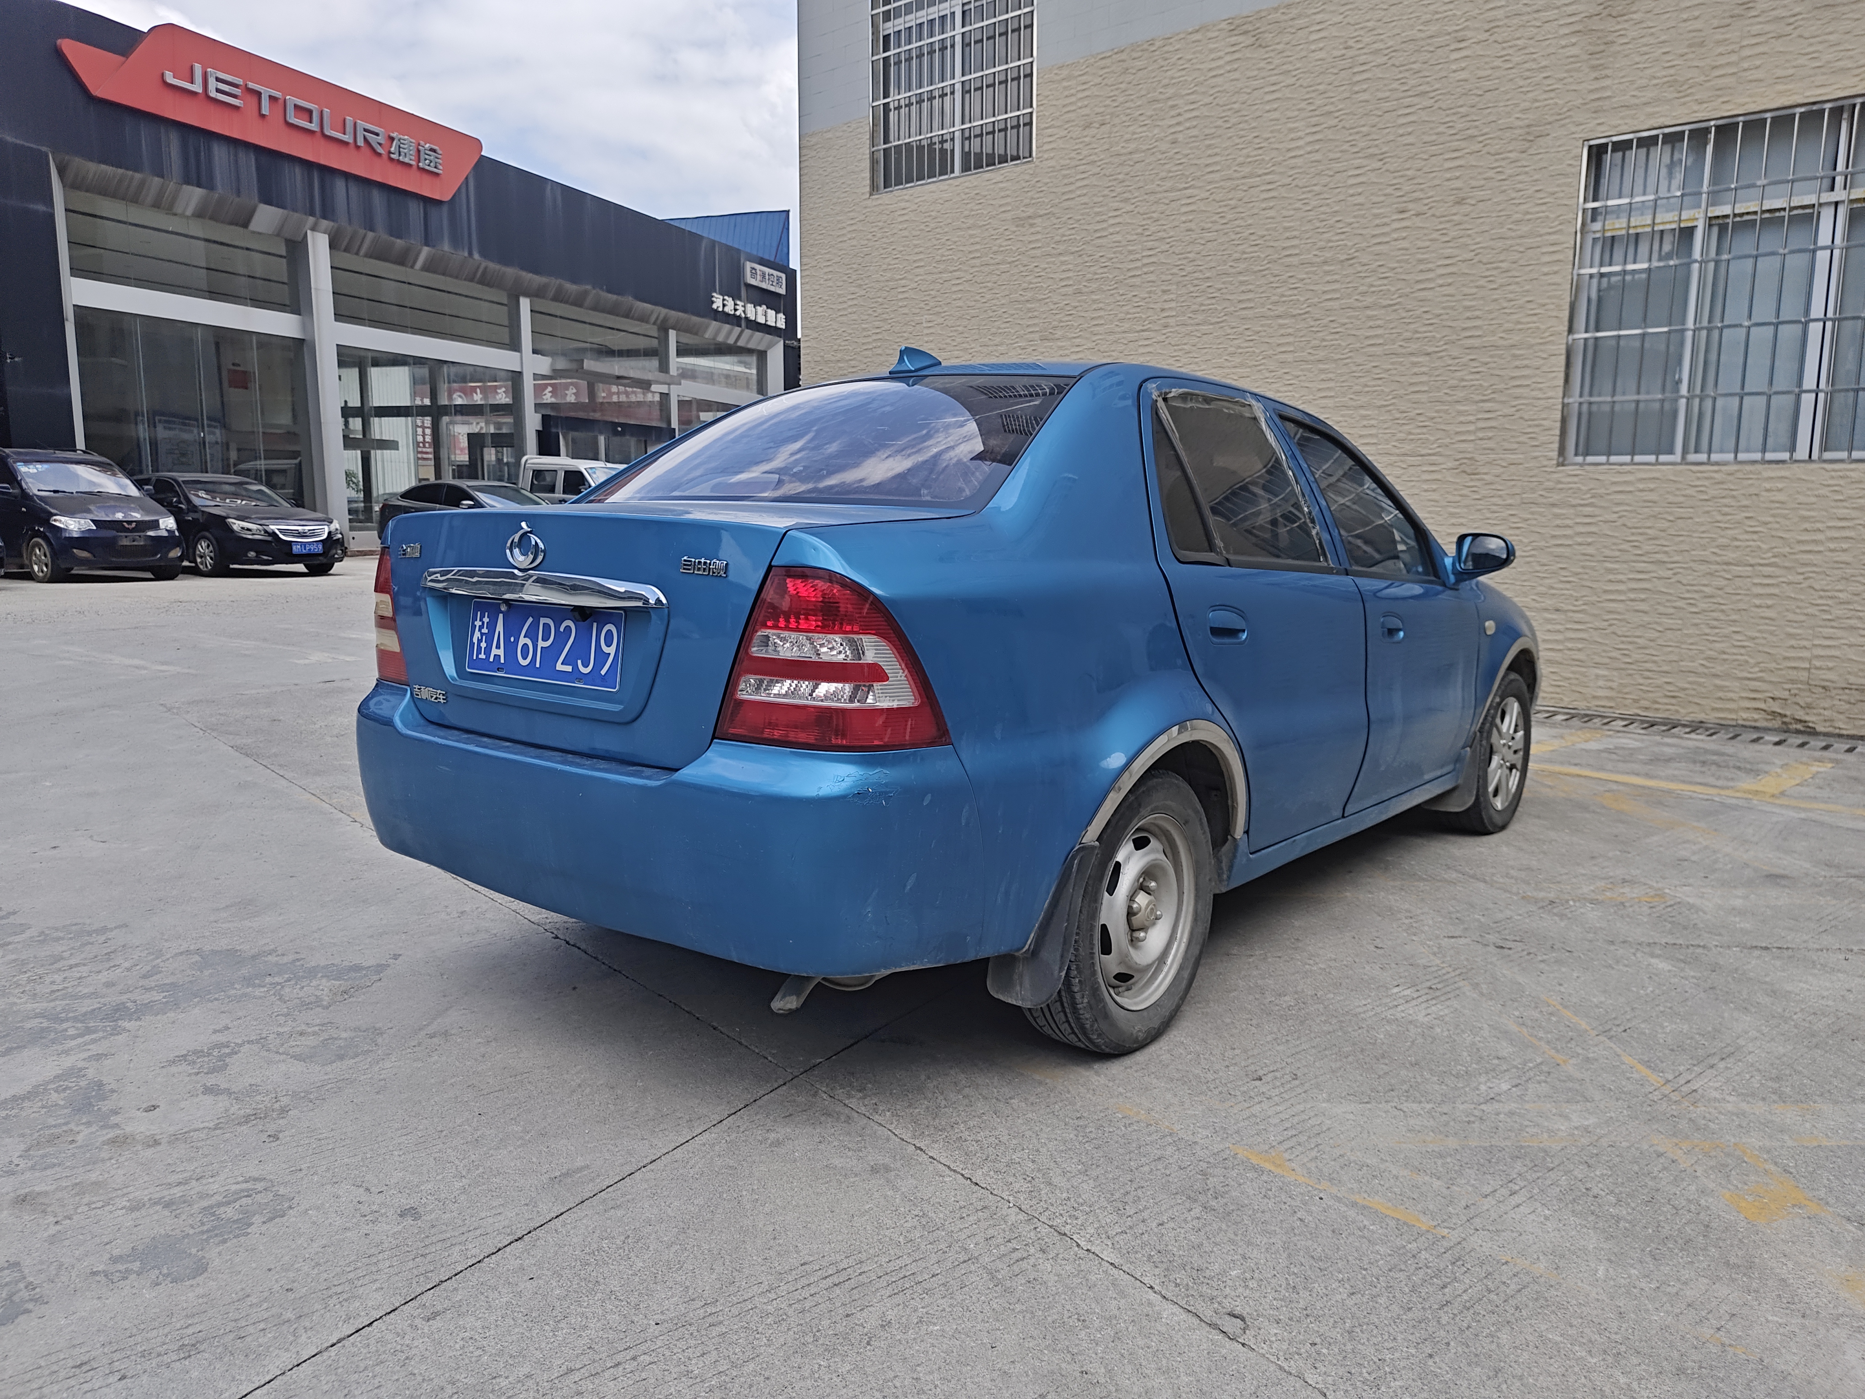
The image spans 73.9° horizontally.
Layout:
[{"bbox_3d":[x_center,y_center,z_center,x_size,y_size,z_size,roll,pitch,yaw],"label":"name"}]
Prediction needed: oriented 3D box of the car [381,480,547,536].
[{"bbox_3d":[-8.750,-3.550,24.350,4.700,1.460,1.810,5,10,30],"label":"car"}]

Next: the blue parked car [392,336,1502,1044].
[{"bbox_3d":[0.555,-0.230,3.690,1.690,1.440,4.150,7,10,38],"label":"blue parked car"}]

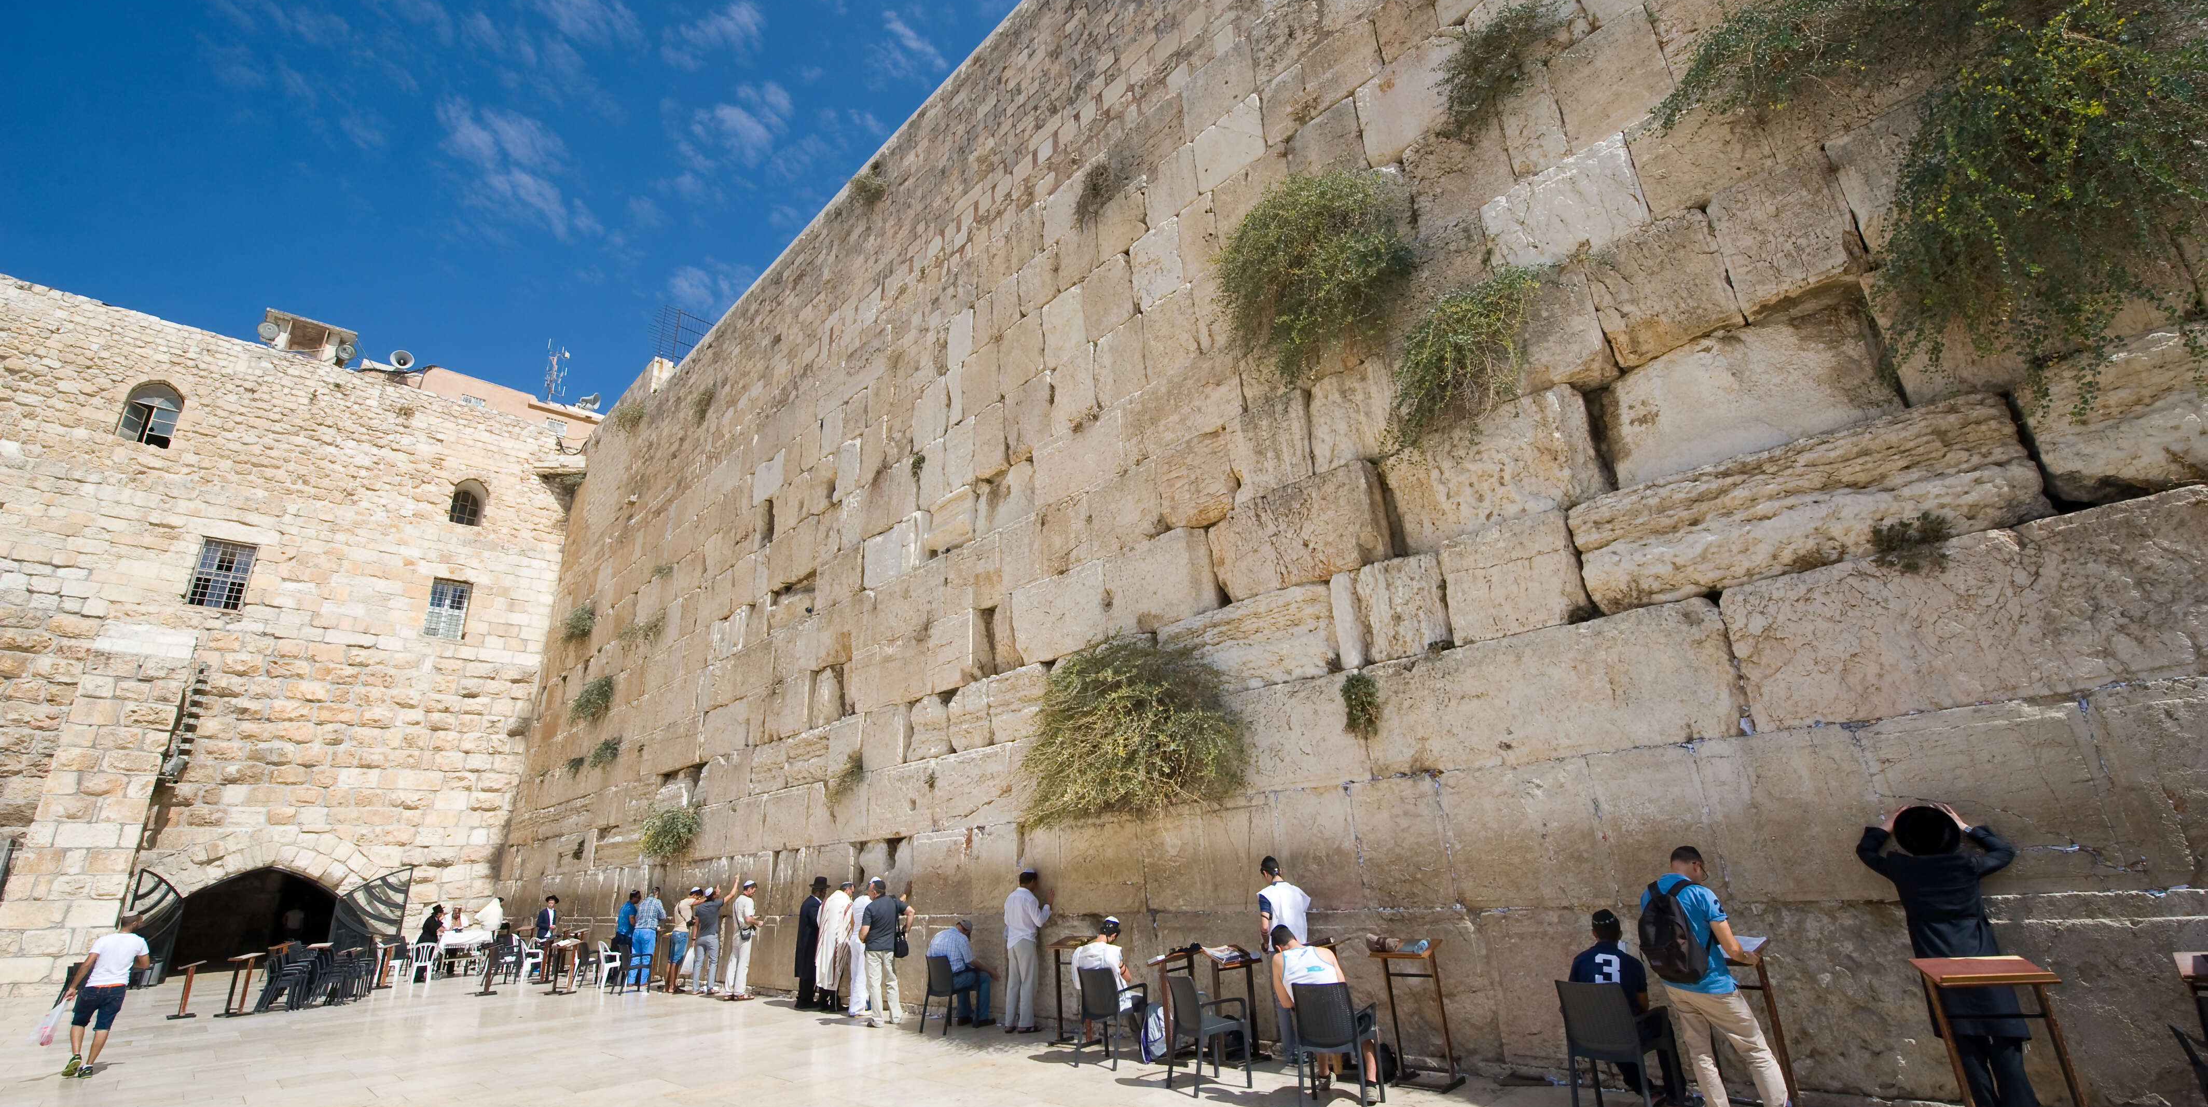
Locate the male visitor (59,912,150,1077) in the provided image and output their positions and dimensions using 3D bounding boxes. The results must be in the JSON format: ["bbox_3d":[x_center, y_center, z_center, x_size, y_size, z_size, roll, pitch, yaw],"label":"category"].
[{"bbox_3d":[-12.285,5.441,10.611,0.560,1.770,0.450,11,-25,-36],"label":"male visitor"}]

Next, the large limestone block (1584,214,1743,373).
[{"bbox_3d":[5.119,-2.244,7.777,0.950,1.148,0.700,-20,-26,38],"label":"large limestone block"}]

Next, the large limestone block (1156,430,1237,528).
[{"bbox_3d":[1.399,-0.867,11.045,1.121,1.009,0.700,-21,-27,40],"label":"large limestone block"}]

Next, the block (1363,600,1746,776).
[{"bbox_3d":[3.939,1.348,7.713,3.050,1.047,0.900,-21,-27,40],"label":"block"}]

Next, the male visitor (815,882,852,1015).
[{"bbox_3d":[-4.059,5.905,12.903,0.480,1.760,0.420,-18,-24,34],"label":"male visitor"}]

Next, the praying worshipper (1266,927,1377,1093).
[{"bbox_3d":[1.732,3.583,6.697,0.600,1.200,0.800,-13,-23,25],"label":"praying worshipper"}]

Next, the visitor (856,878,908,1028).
[{"bbox_3d":[-2.958,5.327,11.530,0.580,1.780,0.420,-2,-20,-6],"label":"visitor"}]

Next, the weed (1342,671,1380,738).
[{"bbox_3d":[2.509,1.463,8.390,0.300,0.650,0.240,-20,-26,38],"label":"weed"}]

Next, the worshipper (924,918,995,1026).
[{"bbox_3d":[-1.818,5.243,10.694,0.500,1.230,0.800,-18,-24,34],"label":"worshipper"}]

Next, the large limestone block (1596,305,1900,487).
[{"bbox_3d":[5.342,-1.177,7.192,1.890,0.965,0.750,-21,-27,40],"label":"large limestone block"}]

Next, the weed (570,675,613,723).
[{"bbox_3d":[-15.947,4.485,26.627,1.500,1.350,0.800,-21,-27,40],"label":"weed"}]

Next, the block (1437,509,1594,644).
[{"bbox_3d":[3.900,0.340,7.972,1.192,0.950,0.700,-21,-27,40],"label":"block"}]

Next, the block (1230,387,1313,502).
[{"bbox_3d":[2.290,-1.247,10.713,1.119,1.193,0.700,-21,-27,40],"label":"block"}]

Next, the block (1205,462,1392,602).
[{"bbox_3d":[2.274,-0.160,9.646,1.920,1.087,0.700,-20,-26,38],"label":"block"}]

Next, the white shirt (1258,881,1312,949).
[{"bbox_3d":[1.689,3.358,7.942,0.520,0.600,0.300,-2,-20,-2],"label":"white shirt"}]

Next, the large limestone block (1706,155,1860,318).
[{"bbox_3d":[5.769,-2.558,7.250,0.800,1.179,0.700,-20,-26,38],"label":"large limestone block"}]

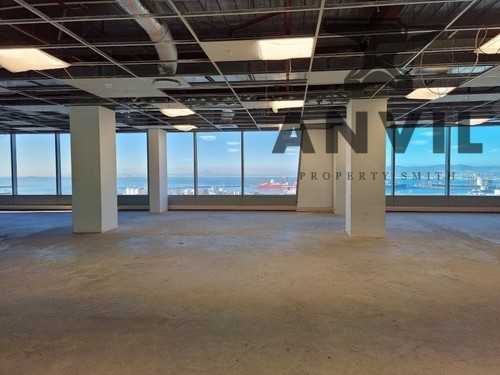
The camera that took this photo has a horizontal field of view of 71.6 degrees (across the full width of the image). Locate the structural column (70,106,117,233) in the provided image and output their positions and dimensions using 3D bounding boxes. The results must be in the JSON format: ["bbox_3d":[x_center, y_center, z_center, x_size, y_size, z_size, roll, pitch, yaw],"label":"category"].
[{"bbox_3d":[-3.316,-0.368,7.426,0.636,2.591,0.639,0,2,6],"label":"structural column"}]

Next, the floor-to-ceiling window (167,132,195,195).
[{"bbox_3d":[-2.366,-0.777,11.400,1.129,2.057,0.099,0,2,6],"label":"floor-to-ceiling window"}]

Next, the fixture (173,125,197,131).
[{"bbox_3d":[-1.867,-1.743,9.993,0.591,0.108,0.591,0,2,6],"label":"fixture"}]

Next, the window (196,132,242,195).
[{"bbox_3d":[-1.004,-0.771,11.245,1.534,2.039,0.099,0,2,6],"label":"window"}]

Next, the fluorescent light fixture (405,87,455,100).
[{"bbox_3d":[3.058,-1.604,5.947,0.609,0.091,0.639,0,2,7],"label":"fluorescent light fixture"}]

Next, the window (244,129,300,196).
[{"bbox_3d":[0.672,-0.777,11.110,1.842,2.069,0.102,0,2,7],"label":"window"}]

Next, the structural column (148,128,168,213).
[{"bbox_3d":[-2.913,-0.516,11.016,0.342,2.588,0.604,0,2,6],"label":"structural column"}]

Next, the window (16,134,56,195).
[{"bbox_3d":[-7.377,-0.785,11.970,1.532,2.091,0.099,0,2,6],"label":"window"}]

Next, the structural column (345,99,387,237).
[{"bbox_3d":[2.243,-0.361,6.710,0.599,2.558,0.579,0,2,7],"label":"structural column"}]

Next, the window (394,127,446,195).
[{"bbox_3d":[5.199,-0.789,10.586,1.559,2.093,0.102,0,2,7],"label":"window"}]

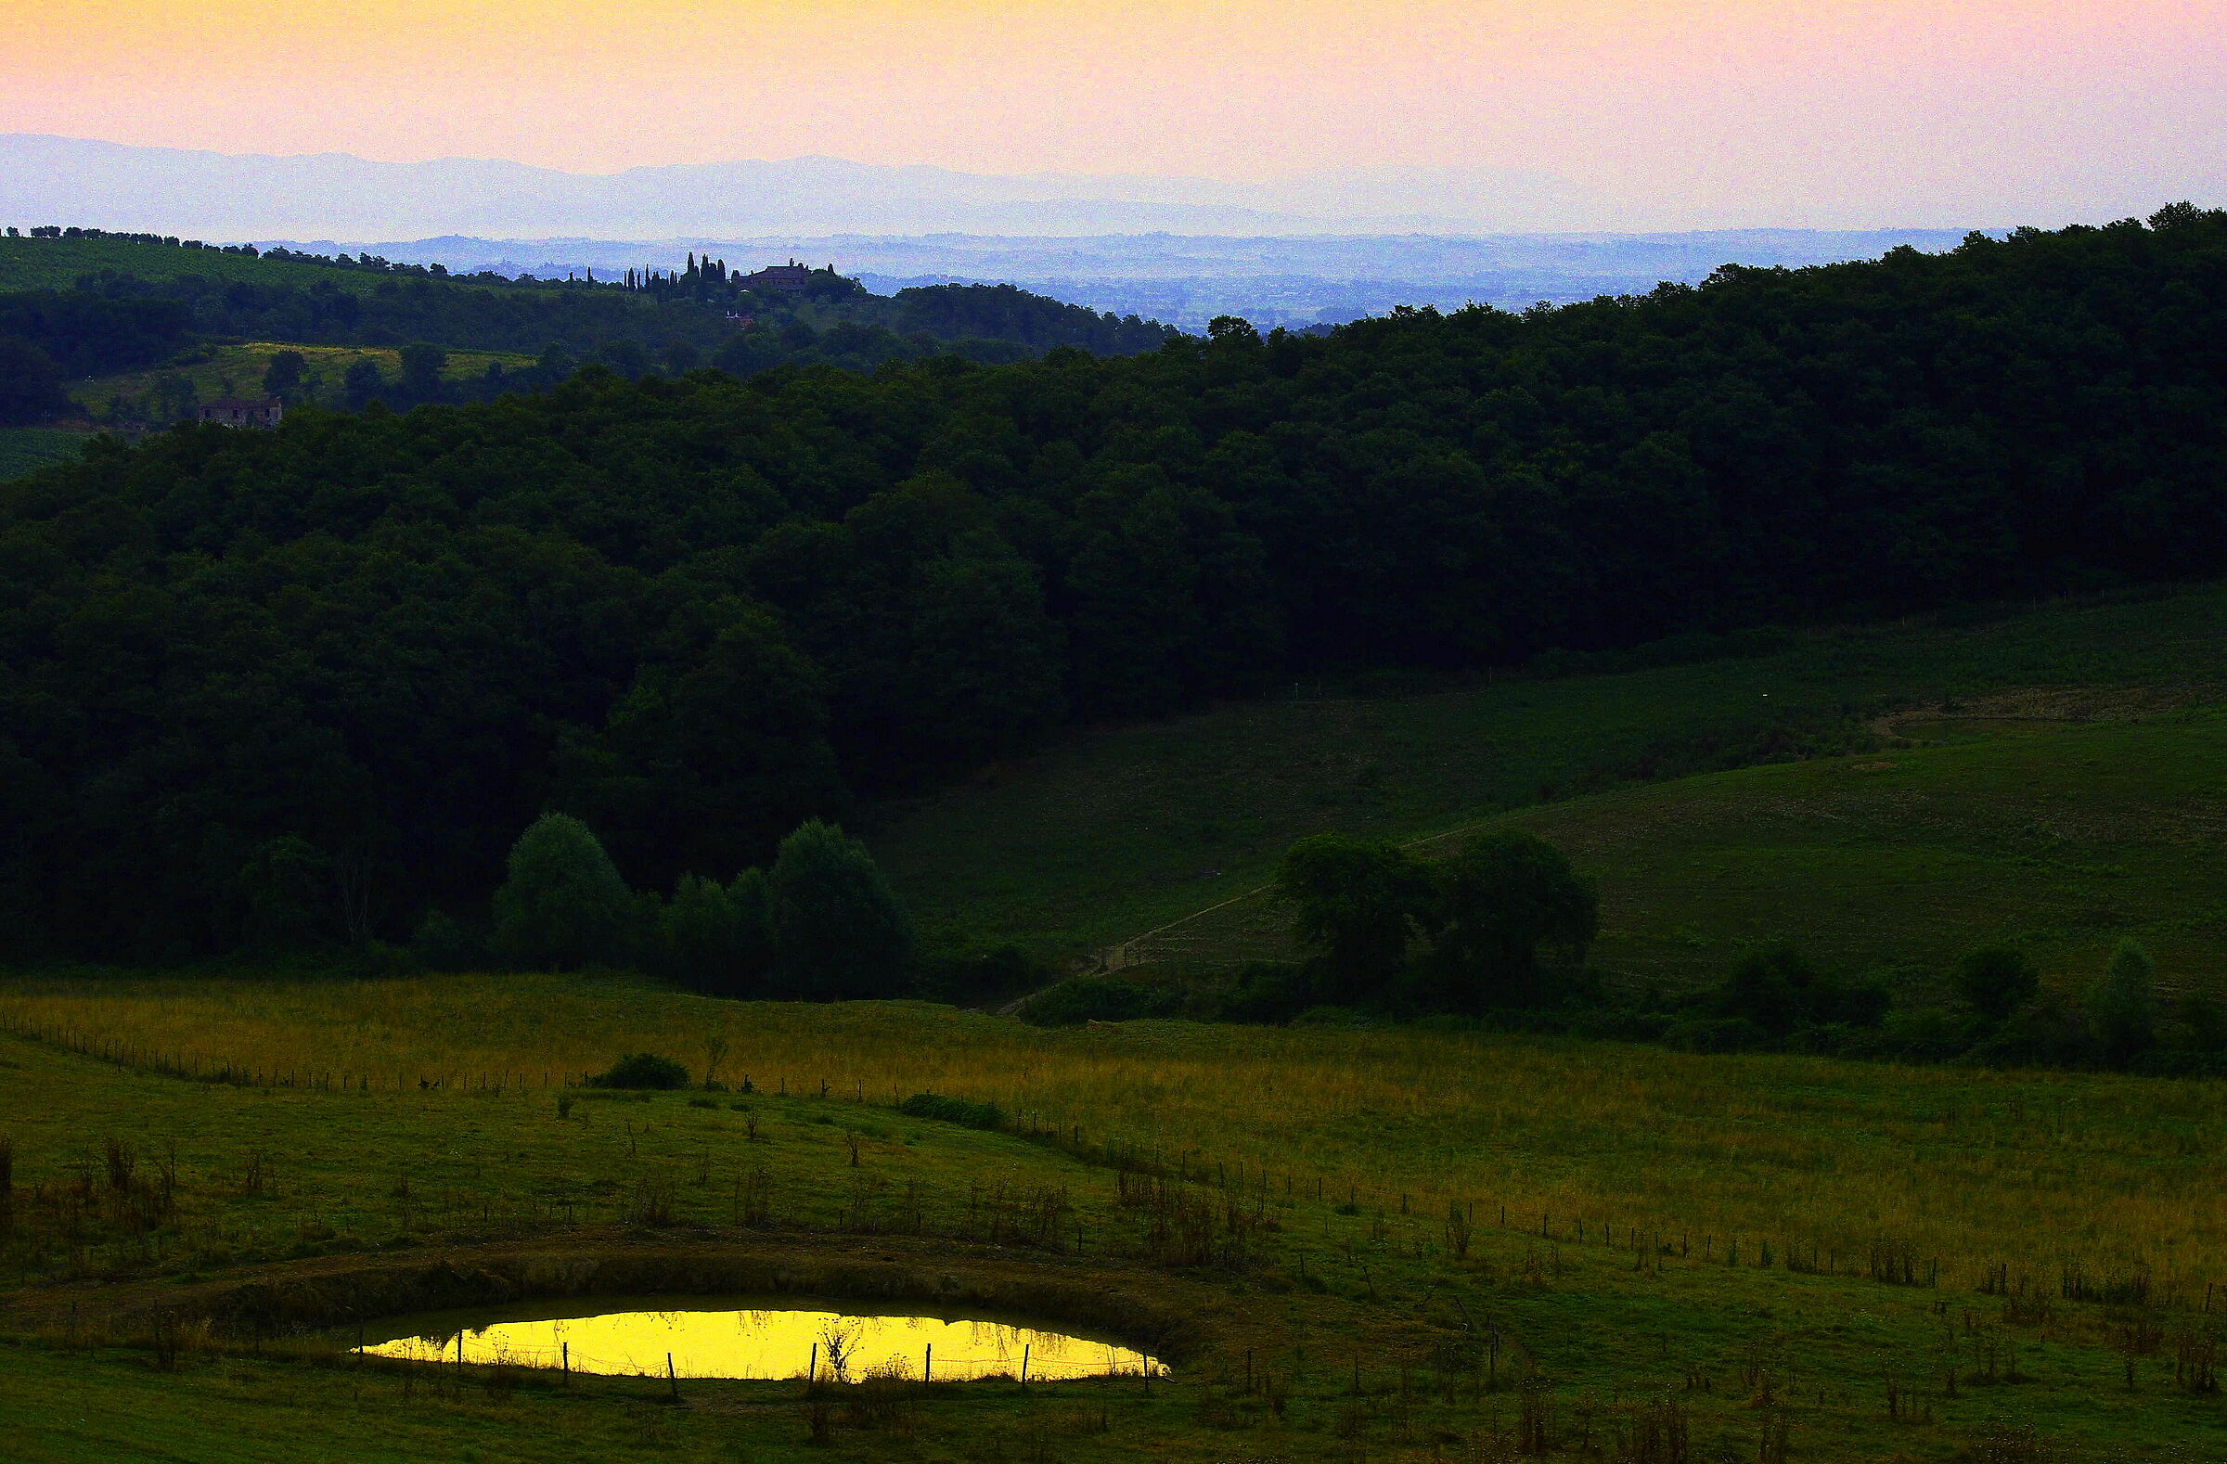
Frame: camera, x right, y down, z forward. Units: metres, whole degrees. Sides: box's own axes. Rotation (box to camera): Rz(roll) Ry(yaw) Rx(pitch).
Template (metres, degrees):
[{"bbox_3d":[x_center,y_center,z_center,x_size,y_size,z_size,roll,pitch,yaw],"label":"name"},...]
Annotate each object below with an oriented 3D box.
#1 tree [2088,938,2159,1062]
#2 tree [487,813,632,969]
[{"bbox_3d":[56.204,15.075,282.000,4.168,6.785,3.959,0,6,0],"label":"tree"},{"bbox_3d":[-35.777,10.721,330.000,9.527,10.888,9.051,0,6,0],"label":"tree"}]

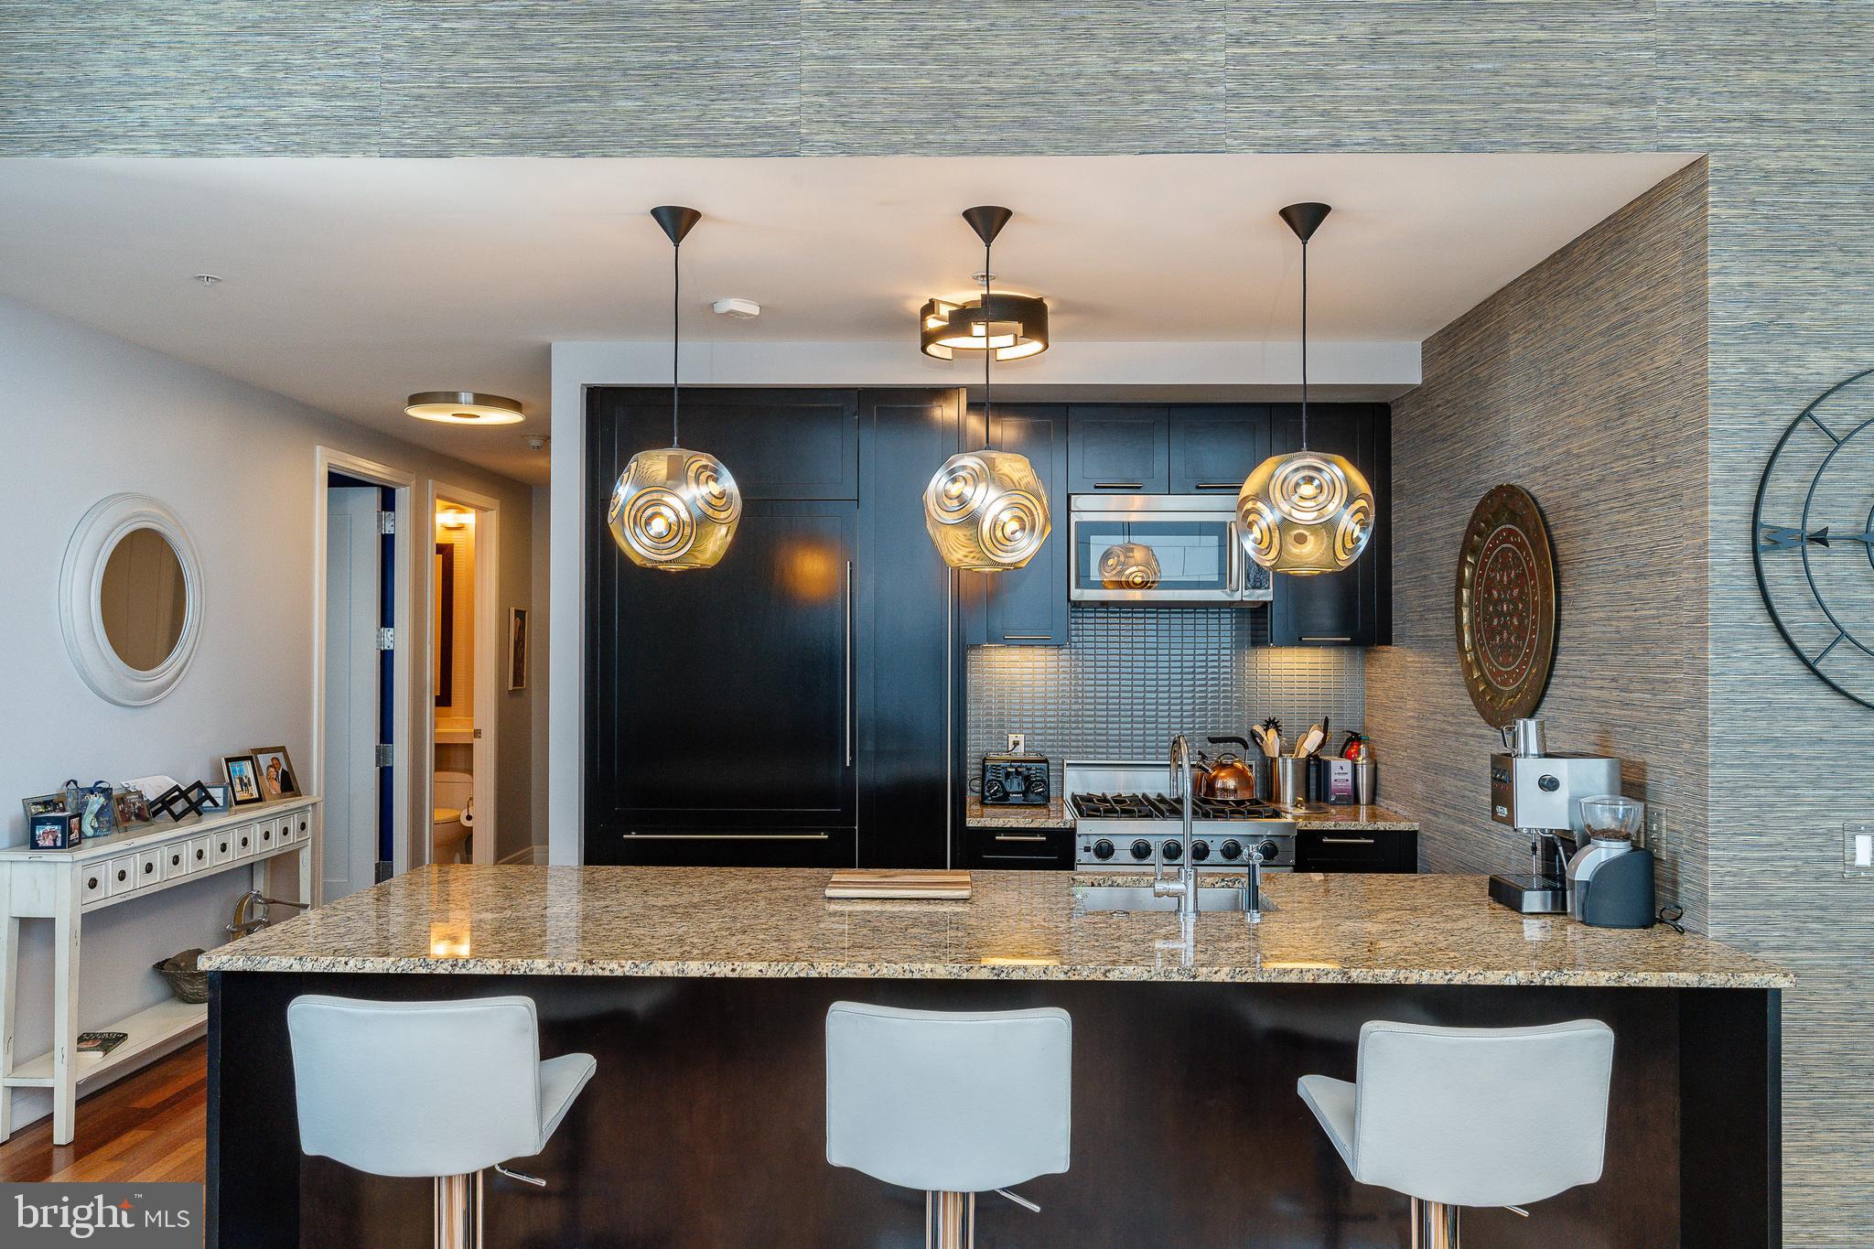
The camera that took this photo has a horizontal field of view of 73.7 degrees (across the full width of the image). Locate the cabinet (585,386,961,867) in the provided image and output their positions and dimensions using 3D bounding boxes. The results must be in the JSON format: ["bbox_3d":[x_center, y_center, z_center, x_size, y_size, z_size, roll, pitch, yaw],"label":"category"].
[{"bbox_3d":[-0.580,0.383,4.786,1.370,2.464,0.605,0,-1,1],"label":"cabinet"}]

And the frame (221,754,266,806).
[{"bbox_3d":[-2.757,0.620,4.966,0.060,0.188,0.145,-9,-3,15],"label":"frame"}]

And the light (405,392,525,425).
[{"bbox_3d":[-2.130,-0.972,5.635,0.500,0.050,0.500,0,-1,1],"label":"light"}]

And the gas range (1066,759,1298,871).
[{"bbox_3d":[0.871,1.084,4.666,0.761,1.072,0.720,0,-1,1],"label":"gas range"}]

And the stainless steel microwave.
[{"bbox_3d":[0.889,-0.287,4.877,0.757,0.401,0.380,0,-1,1],"label":"stainless steel microwave"}]

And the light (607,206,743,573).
[{"bbox_3d":[-0.647,-0.579,3.095,0.324,0.893,0.320,0,-1,1],"label":"light"}]

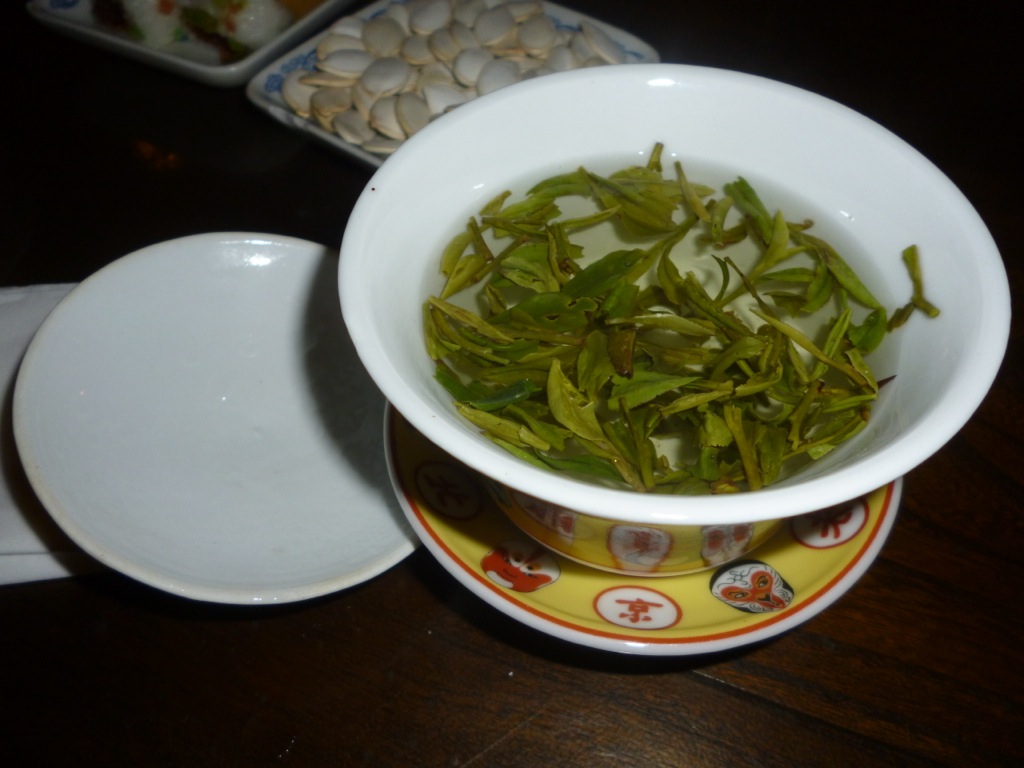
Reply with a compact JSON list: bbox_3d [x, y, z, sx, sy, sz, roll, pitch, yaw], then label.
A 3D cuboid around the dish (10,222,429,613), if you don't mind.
[{"bbox_3d":[-0.056,0.008,0.187,0.094,0.021,0.094,10,53,-14],"label":"dish"}]

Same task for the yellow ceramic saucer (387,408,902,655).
[{"bbox_3d":[0.027,0.011,0.183,0.108,0.022,0.108,-3,52,0],"label":"yellow ceramic saucer"}]

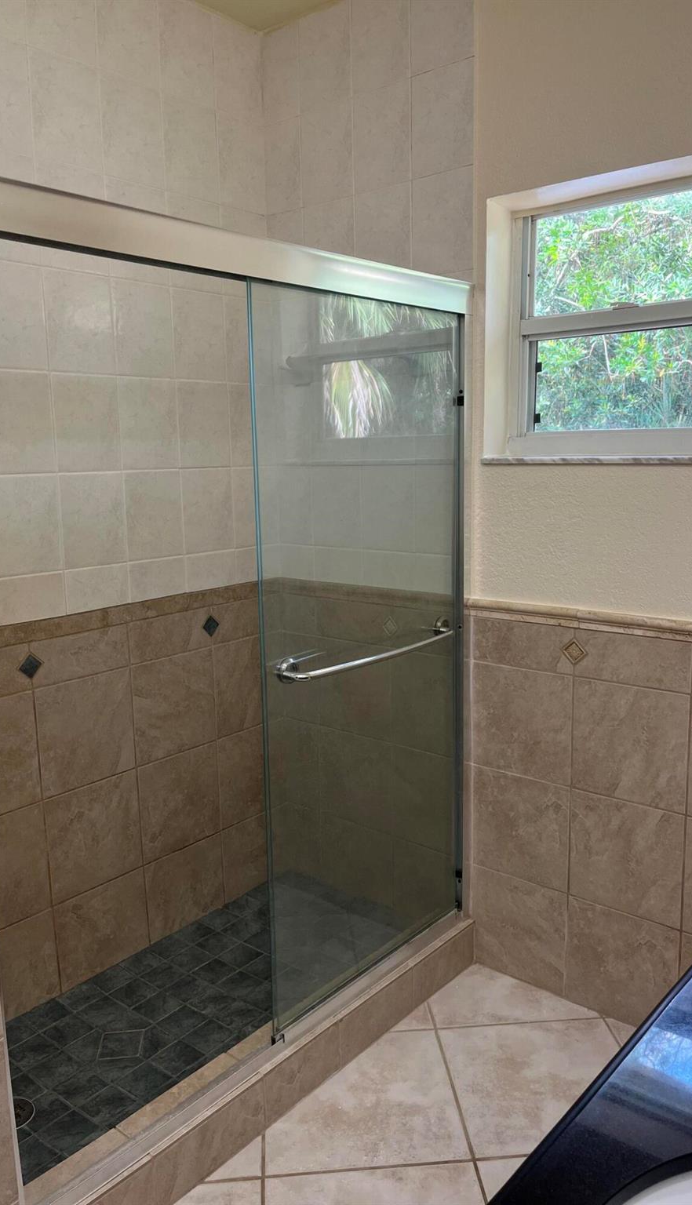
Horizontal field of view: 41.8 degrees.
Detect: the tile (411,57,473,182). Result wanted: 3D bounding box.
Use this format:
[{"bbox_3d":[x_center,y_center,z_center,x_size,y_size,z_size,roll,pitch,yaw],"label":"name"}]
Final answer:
[{"bbox_3d":[0.256,-1.282,2.407,0.198,0.256,0.010,7,12,40],"label":"tile"}]

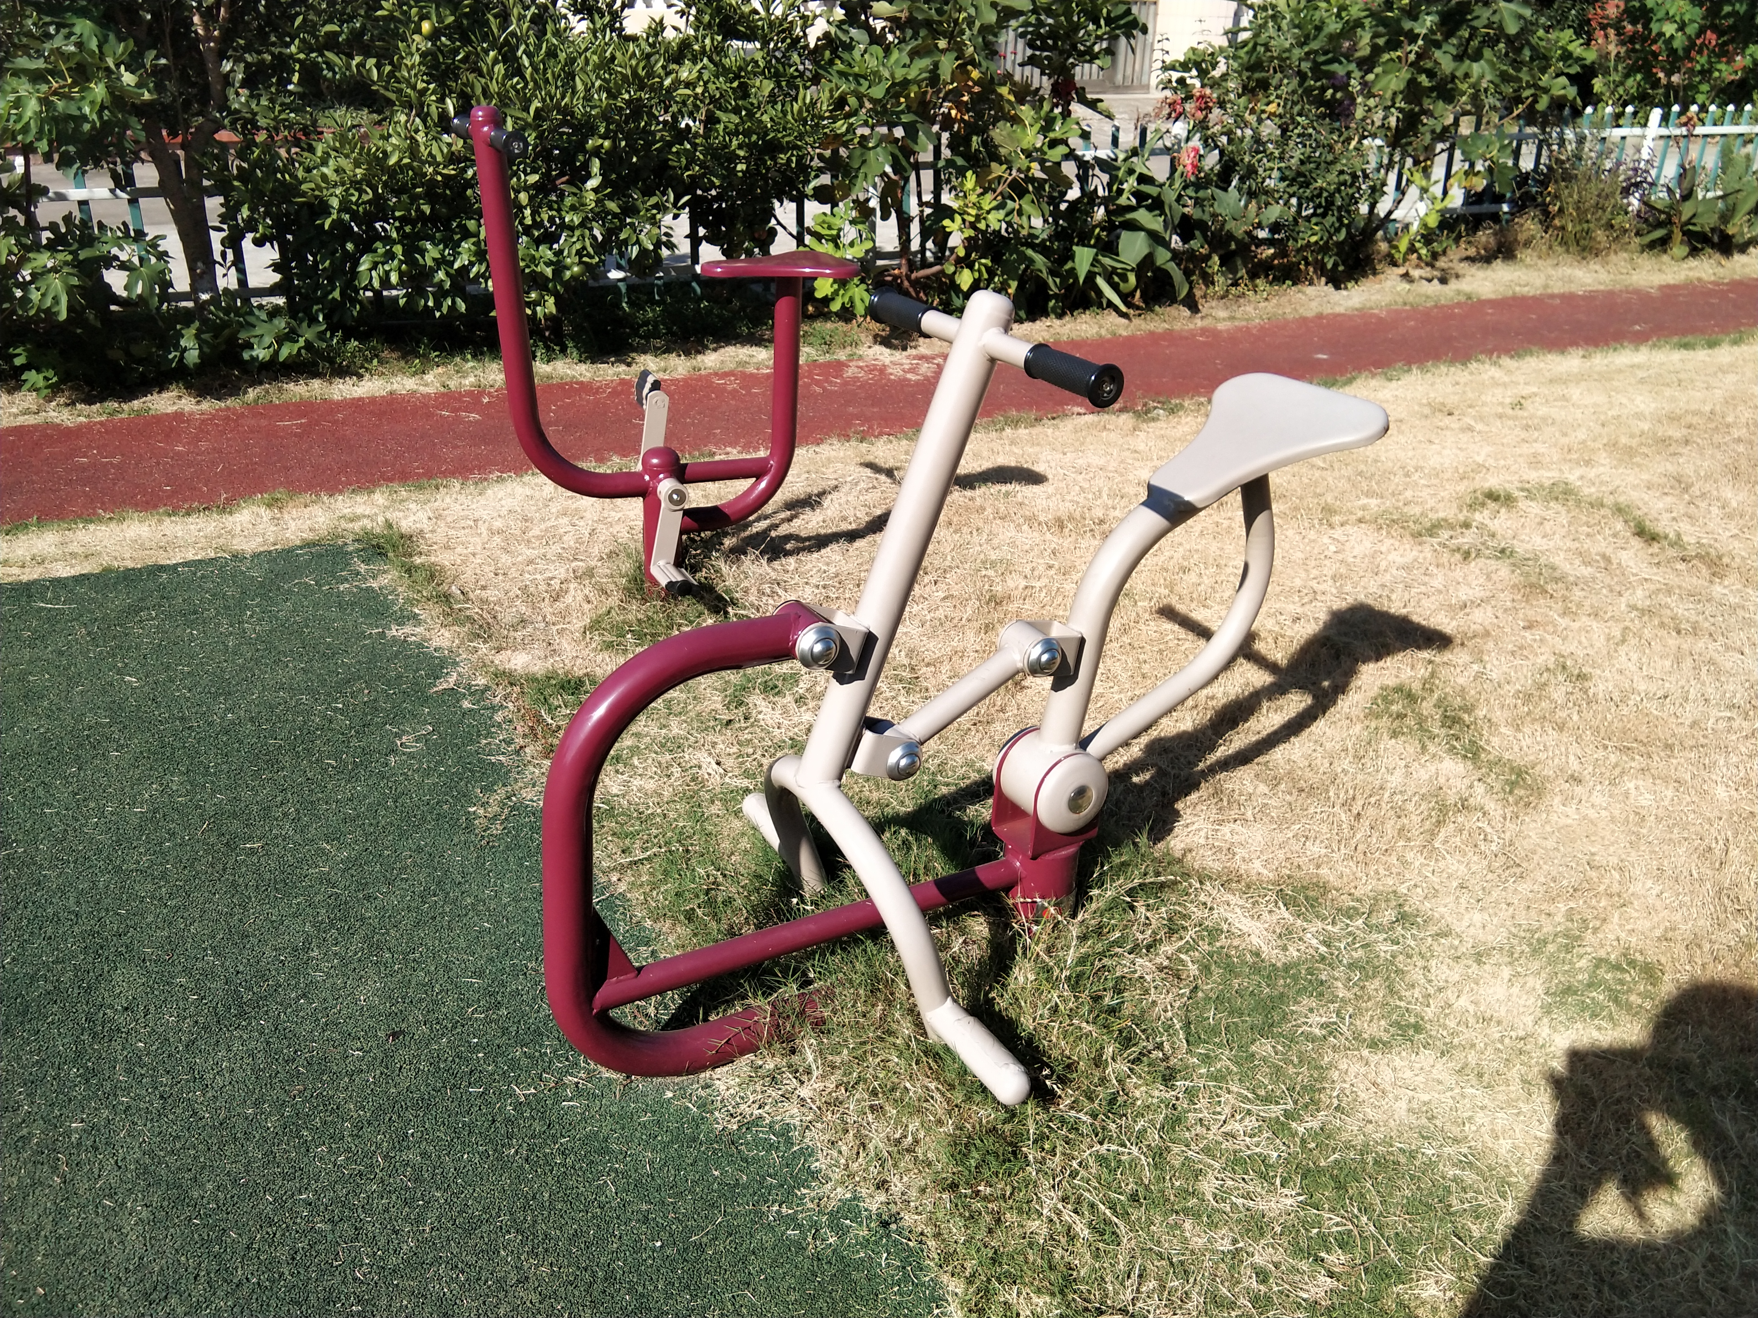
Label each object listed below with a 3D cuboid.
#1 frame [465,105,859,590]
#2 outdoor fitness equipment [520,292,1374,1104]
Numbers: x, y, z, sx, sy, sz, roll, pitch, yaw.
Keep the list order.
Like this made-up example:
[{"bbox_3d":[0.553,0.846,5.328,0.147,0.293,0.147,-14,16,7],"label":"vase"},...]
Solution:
[{"bbox_3d":[-0.455,-0.652,3.450,0.840,1.110,0.470,-12,29,-25],"label":"frame"},{"bbox_3d":[0.134,-0.015,2.243,1.310,1.050,0.810,-13,30,-27],"label":"outdoor fitness equipment"}]

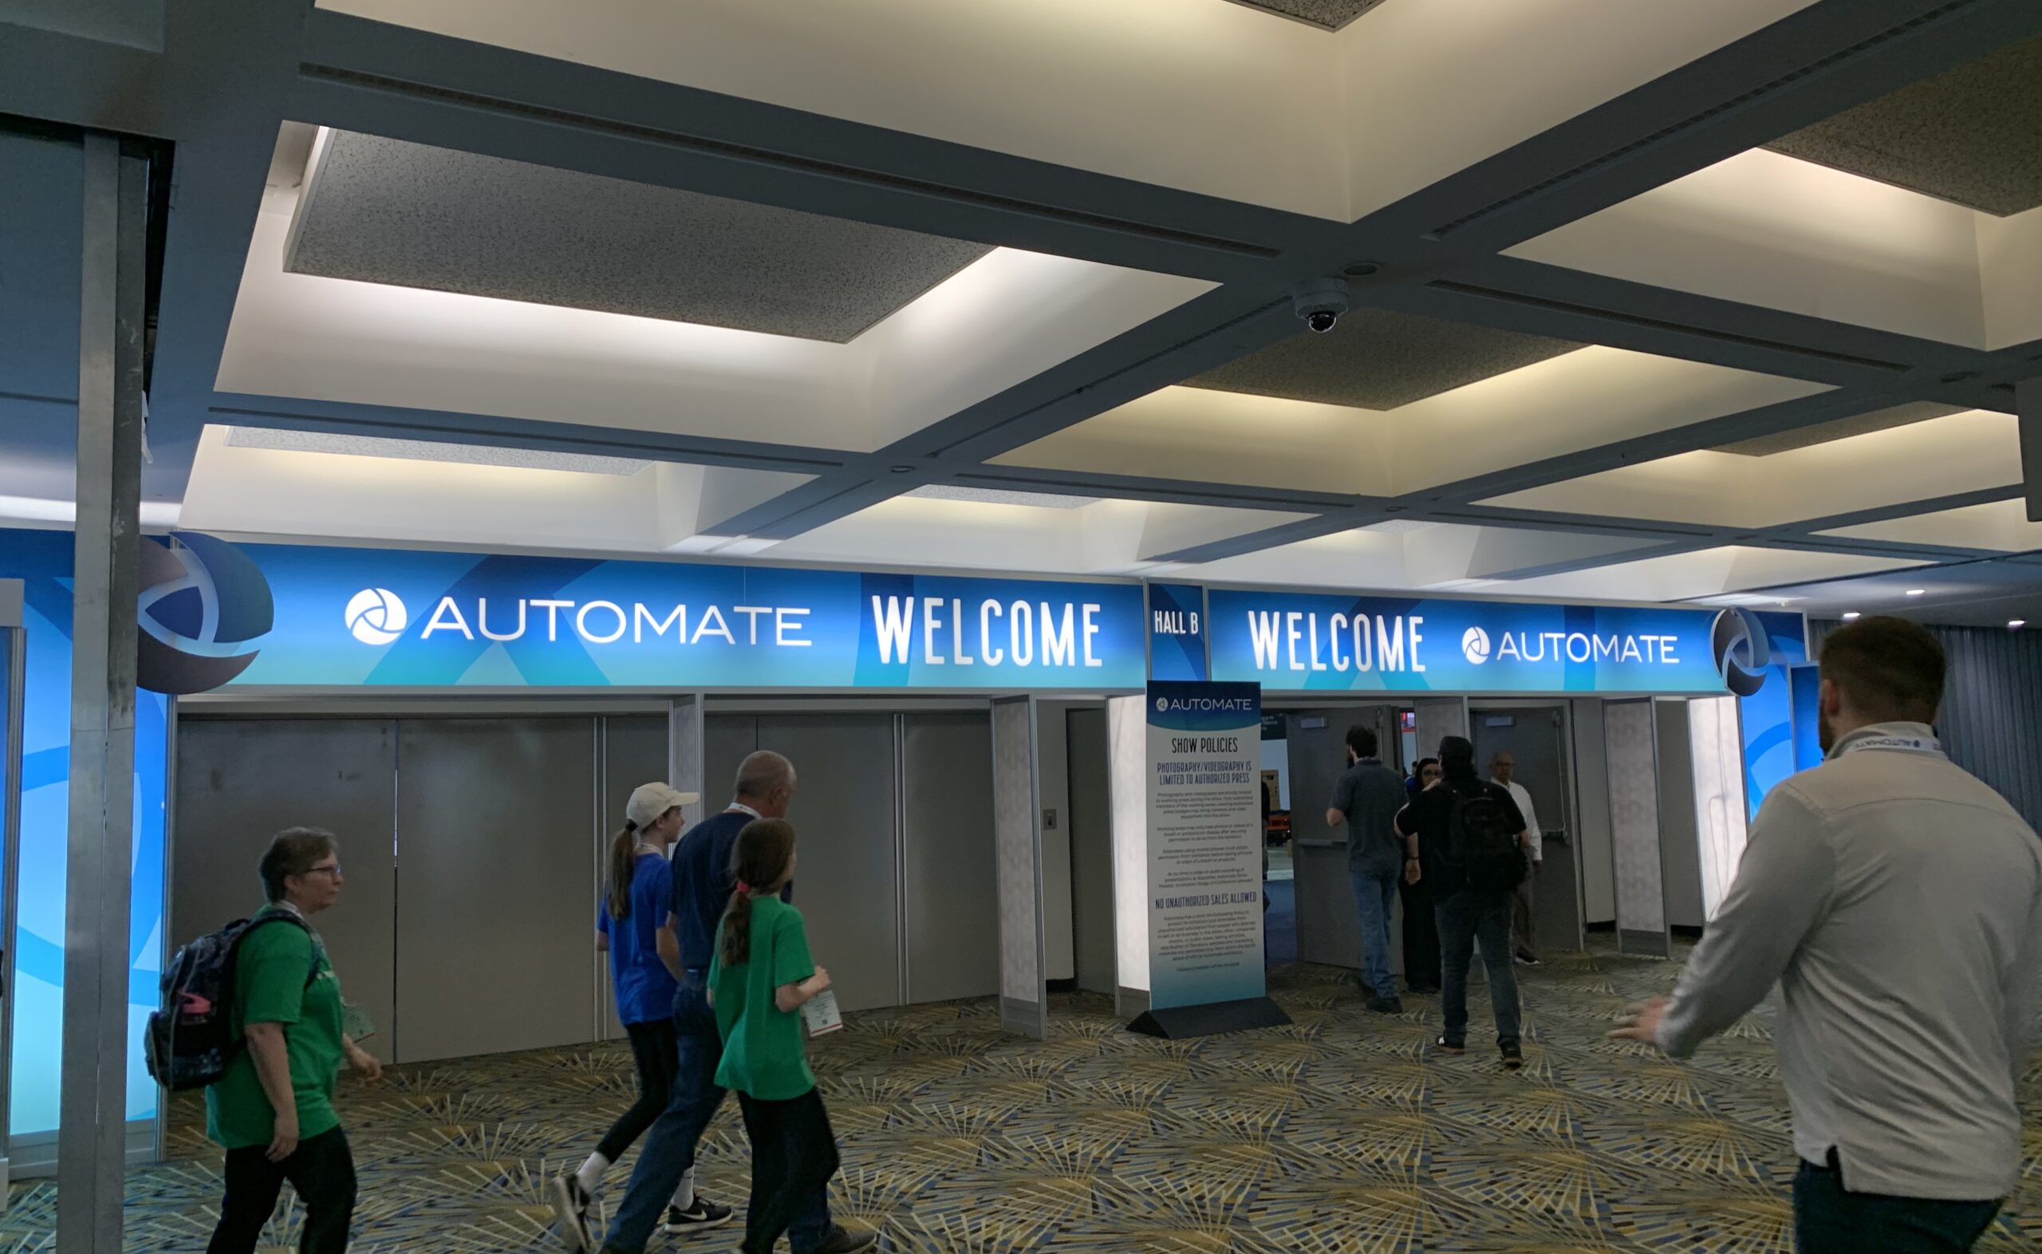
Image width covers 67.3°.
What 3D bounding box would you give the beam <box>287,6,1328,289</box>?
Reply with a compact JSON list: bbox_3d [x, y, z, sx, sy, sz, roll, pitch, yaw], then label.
[{"bbox_3d":[-0.346,-1.164,3.648,2.503,0.200,0.547,2,-7,-30],"label":"beam"}]

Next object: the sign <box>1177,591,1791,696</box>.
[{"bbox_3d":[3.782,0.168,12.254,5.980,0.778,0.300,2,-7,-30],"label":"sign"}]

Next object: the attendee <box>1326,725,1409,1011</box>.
[{"bbox_3d":[2.372,1.669,10.674,0.550,1.890,0.520,0,-6,-15],"label":"attendee"}]

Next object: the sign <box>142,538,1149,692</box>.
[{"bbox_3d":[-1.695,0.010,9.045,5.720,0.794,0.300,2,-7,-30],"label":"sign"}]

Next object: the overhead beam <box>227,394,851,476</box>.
[{"bbox_3d":[-1.862,-0.860,6.221,2.503,0.200,0.547,2,-7,-30],"label":"overhead beam"}]

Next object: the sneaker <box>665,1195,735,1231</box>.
[{"bbox_3d":[-1.214,2.183,5.728,0.270,0.110,0.100,1,-7,-29],"label":"sneaker"}]

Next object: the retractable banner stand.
[{"bbox_3d":[1.179,1.470,10.018,0.950,2.230,0.480,2,-7,-30],"label":"retractable banner stand"}]

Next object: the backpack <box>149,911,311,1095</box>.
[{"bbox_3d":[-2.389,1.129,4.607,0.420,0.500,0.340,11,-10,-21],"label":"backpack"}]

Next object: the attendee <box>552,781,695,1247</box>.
[{"bbox_3d":[-1.443,1.424,5.760,0.760,1.640,0.460,2,-7,-33],"label":"attendee"}]

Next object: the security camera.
[{"bbox_3d":[0.898,-0.940,4.562,0.160,0.140,0.160,-2,-6,0],"label":"security camera"}]

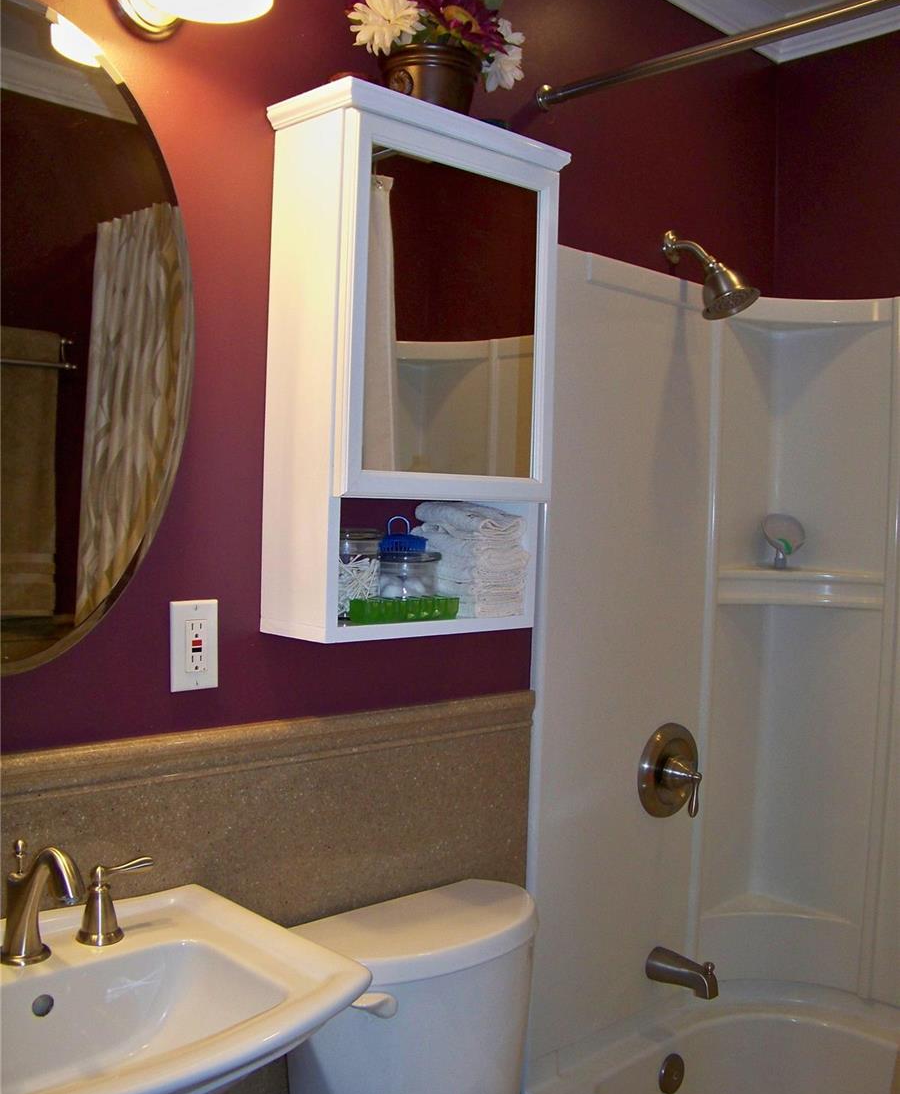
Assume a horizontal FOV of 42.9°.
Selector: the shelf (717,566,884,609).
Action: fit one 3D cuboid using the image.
[{"bbox_3d":[0.693,0.081,2.298,0.308,0.075,0.157,2,2,5],"label":"shelf"}]

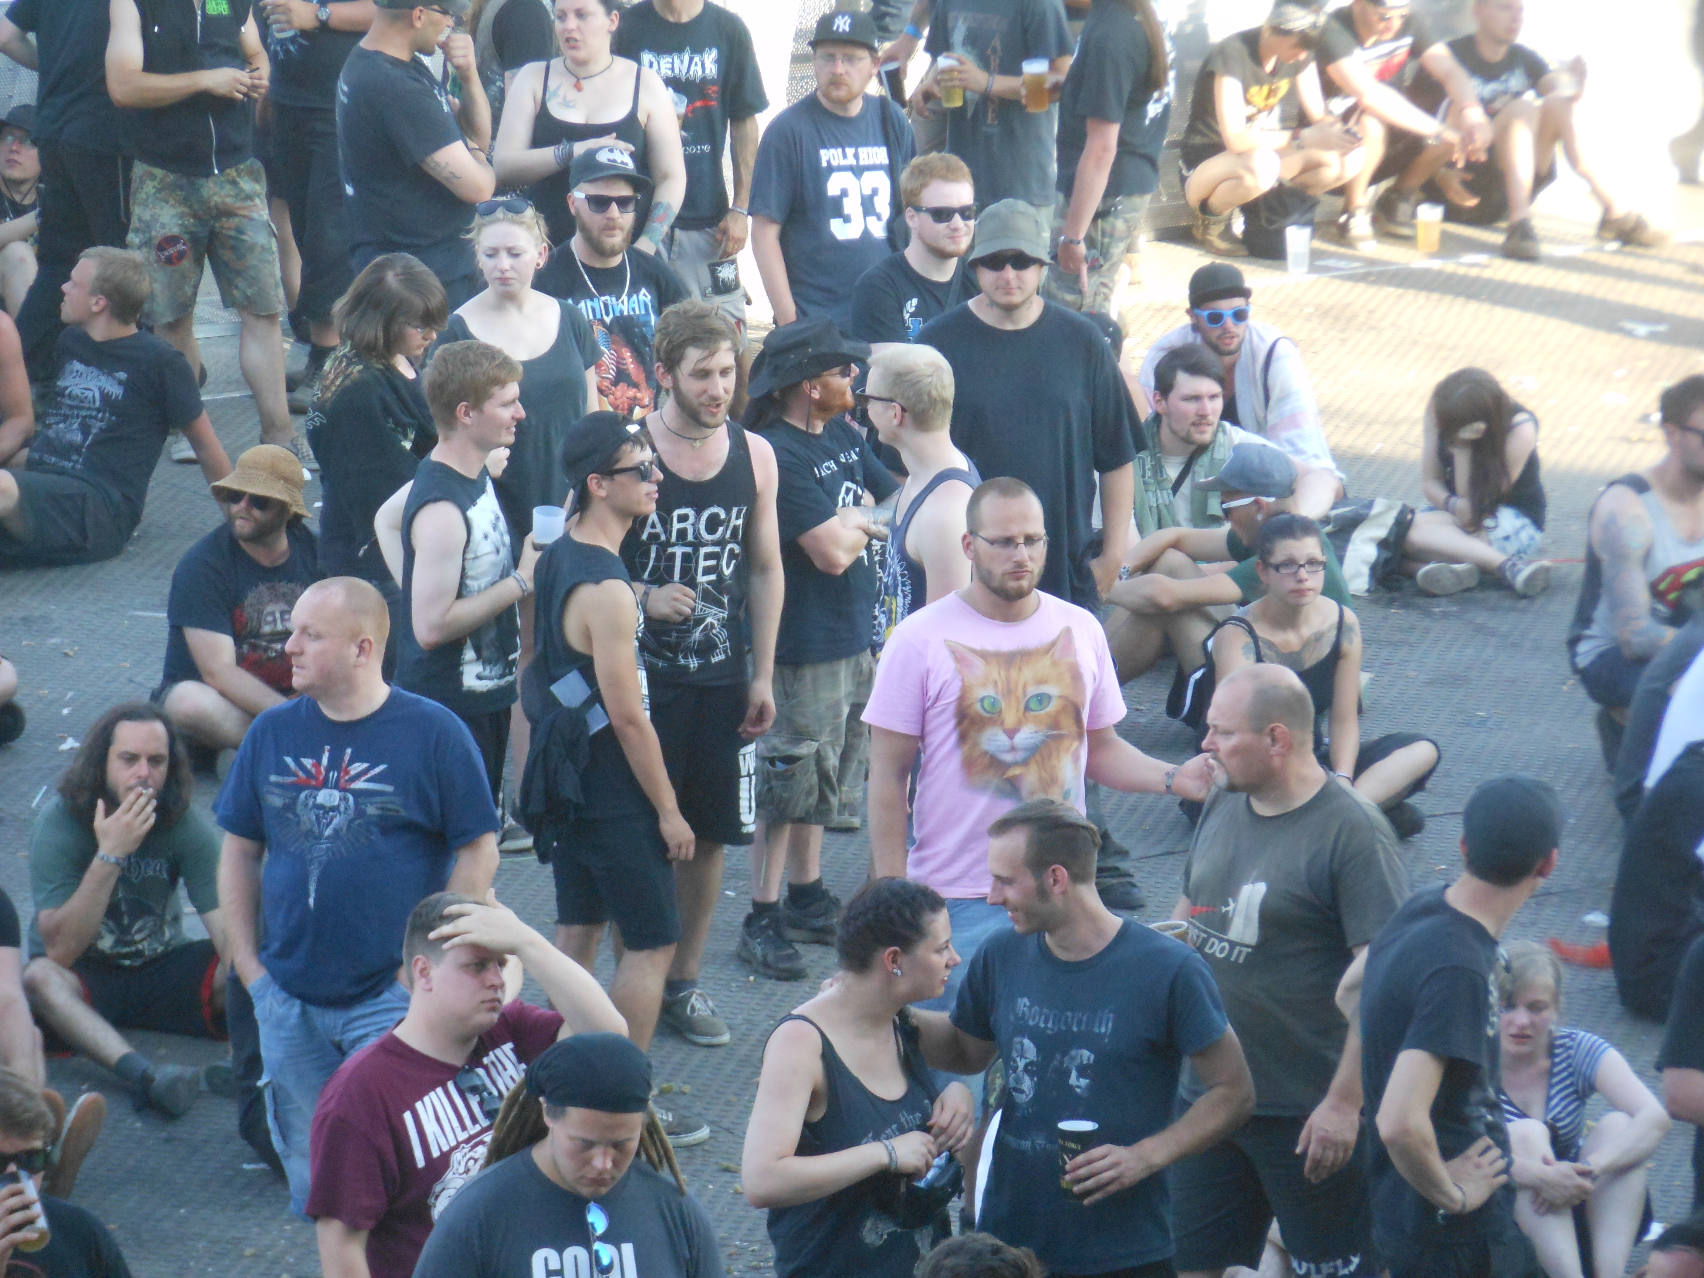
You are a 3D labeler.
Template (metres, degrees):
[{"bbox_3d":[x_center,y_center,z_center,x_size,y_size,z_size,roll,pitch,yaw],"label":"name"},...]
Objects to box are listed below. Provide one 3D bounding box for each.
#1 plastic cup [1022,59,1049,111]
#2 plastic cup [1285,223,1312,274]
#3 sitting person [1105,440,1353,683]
[{"bbox_3d":[0.569,-1.721,33.500,0.084,0.152,0.084,0,12,0],"label":"plastic cup"},{"bbox_3d":[1.476,-1.287,35.598,0.086,0.147,0.086,1,15,0],"label":"plastic cup"},{"bbox_3d":[1.046,-0.186,30.212,0.760,0.770,0.520,-5,16,-23],"label":"sitting person"}]

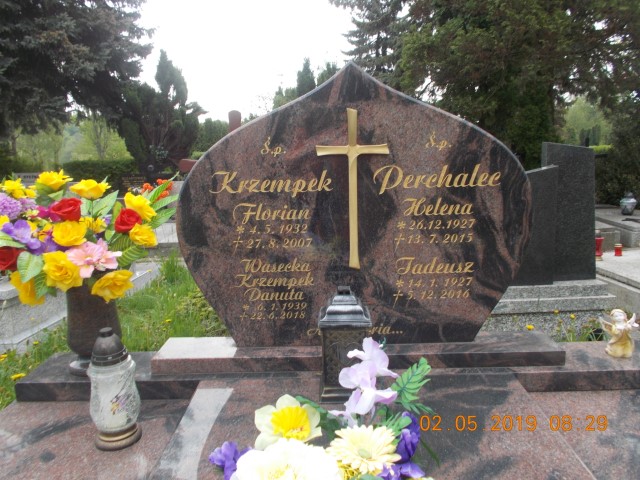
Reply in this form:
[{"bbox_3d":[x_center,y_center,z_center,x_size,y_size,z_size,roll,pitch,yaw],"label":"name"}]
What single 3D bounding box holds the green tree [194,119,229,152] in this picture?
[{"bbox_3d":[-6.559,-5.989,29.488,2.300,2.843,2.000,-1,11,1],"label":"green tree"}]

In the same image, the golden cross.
[{"bbox_3d":[0.101,-0.142,1.419,0.214,0.474,0.030,-1,11,1],"label":"golden cross"}]

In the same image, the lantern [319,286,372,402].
[{"bbox_3d":[0.075,0.294,1.435,0.159,0.335,0.159,-1,11,1],"label":"lantern"}]

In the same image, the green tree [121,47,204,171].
[{"bbox_3d":[-3.556,-2.654,11.245,2.100,3.406,2.000,-1,11,1],"label":"green tree"}]

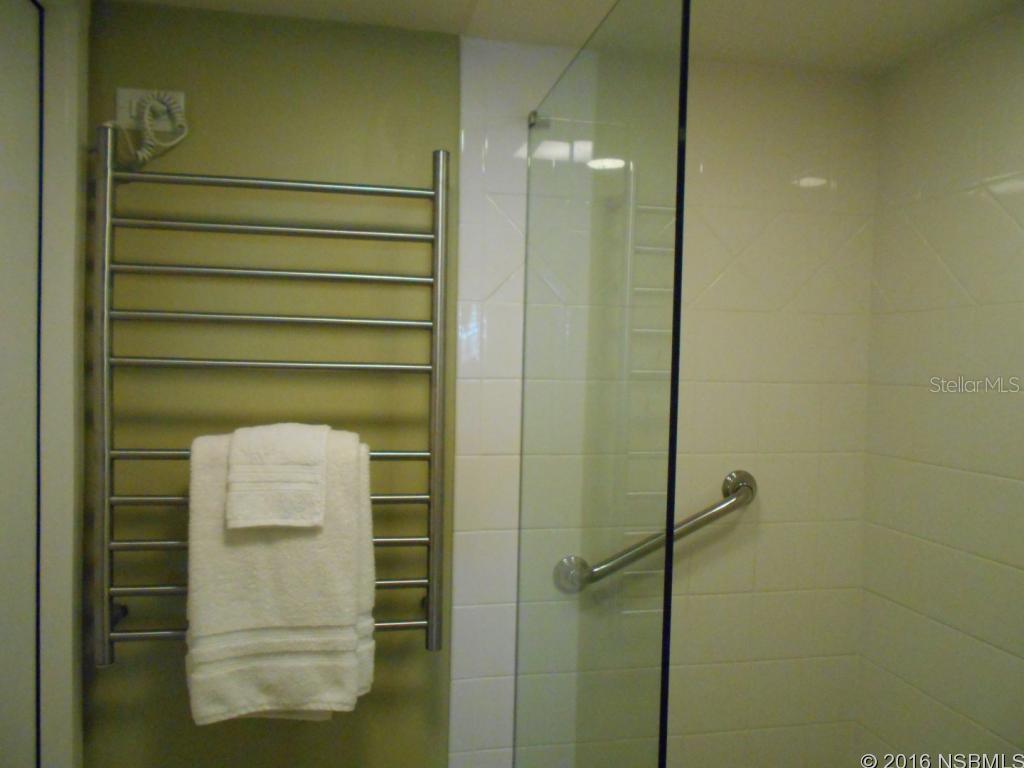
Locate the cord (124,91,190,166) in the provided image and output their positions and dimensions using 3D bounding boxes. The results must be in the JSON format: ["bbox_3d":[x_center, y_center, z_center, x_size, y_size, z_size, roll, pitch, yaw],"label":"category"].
[{"bbox_3d":[-0.639,-0.458,1.384,0.109,0.123,0.042,1,3,-11],"label":"cord"}]

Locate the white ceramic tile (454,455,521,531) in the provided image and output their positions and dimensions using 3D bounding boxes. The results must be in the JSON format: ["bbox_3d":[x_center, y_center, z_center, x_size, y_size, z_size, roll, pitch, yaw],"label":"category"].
[{"bbox_3d":[-0.047,0.222,1.562,0.140,0.152,0.010,1,3,-11],"label":"white ceramic tile"}]

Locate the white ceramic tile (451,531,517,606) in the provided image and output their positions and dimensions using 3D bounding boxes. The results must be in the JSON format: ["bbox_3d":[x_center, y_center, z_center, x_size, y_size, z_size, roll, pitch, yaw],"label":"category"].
[{"bbox_3d":[-0.050,0.376,1.570,0.140,0.152,0.010,1,3,-11],"label":"white ceramic tile"}]

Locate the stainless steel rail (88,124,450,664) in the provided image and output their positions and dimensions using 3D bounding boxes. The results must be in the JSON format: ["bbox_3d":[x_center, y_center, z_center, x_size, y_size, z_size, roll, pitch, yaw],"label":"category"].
[{"bbox_3d":[-0.430,0.032,1.423,0.603,0.937,0.112,1,3,-11],"label":"stainless steel rail"}]

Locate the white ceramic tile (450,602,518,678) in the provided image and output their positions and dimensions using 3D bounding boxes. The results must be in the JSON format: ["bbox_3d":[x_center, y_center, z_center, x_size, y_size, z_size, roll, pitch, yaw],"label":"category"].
[{"bbox_3d":[-0.053,0.527,1.579,0.140,0.152,0.010,1,3,-11],"label":"white ceramic tile"}]

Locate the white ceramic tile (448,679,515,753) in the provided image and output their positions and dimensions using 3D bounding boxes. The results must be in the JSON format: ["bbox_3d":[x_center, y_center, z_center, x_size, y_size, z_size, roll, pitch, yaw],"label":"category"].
[{"bbox_3d":[-0.057,0.679,1.587,0.140,0.152,0.010,1,3,-11],"label":"white ceramic tile"}]

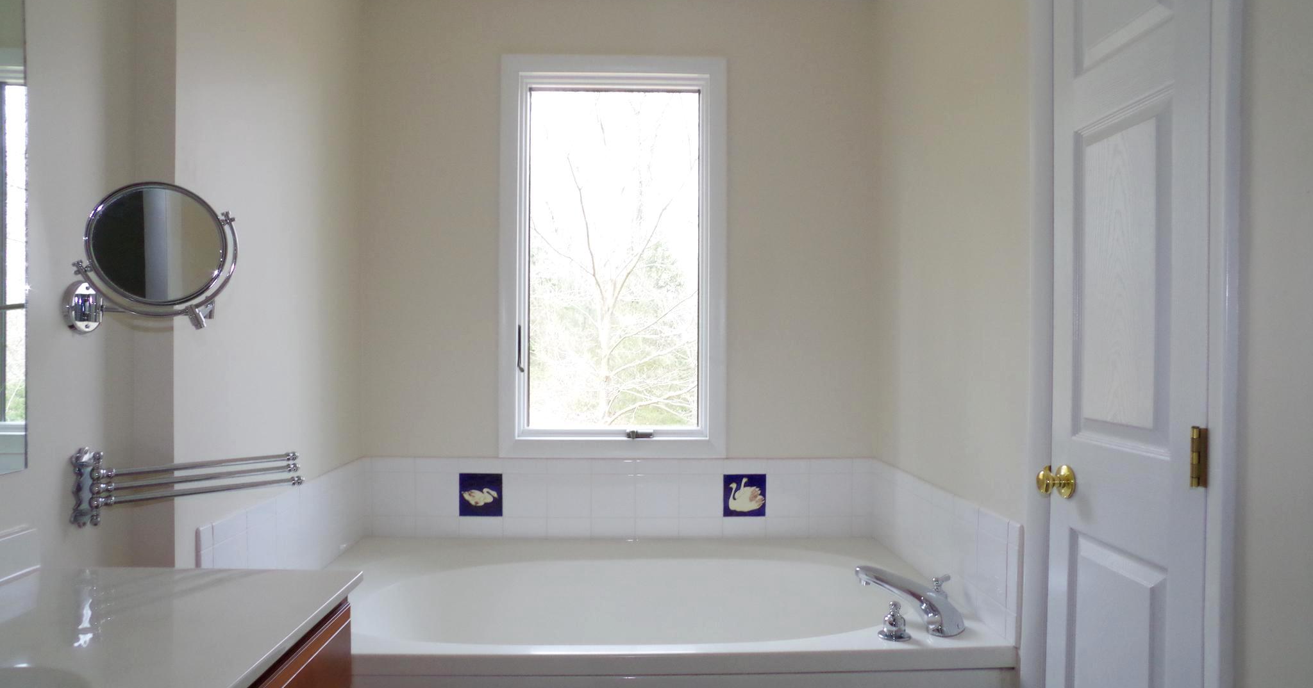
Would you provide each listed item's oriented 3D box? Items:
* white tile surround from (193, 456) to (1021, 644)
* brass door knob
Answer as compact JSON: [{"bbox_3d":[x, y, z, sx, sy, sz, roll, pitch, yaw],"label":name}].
[{"bbox_3d":[-0.104,0.541,2.182,1.810,0.275,1.010,0,0,-2],"label":"white tile surround"},{"bbox_3d":[0.799,0.280,1.545,0.060,0.065,0.065,0,0,-2],"label":"brass door knob"}]

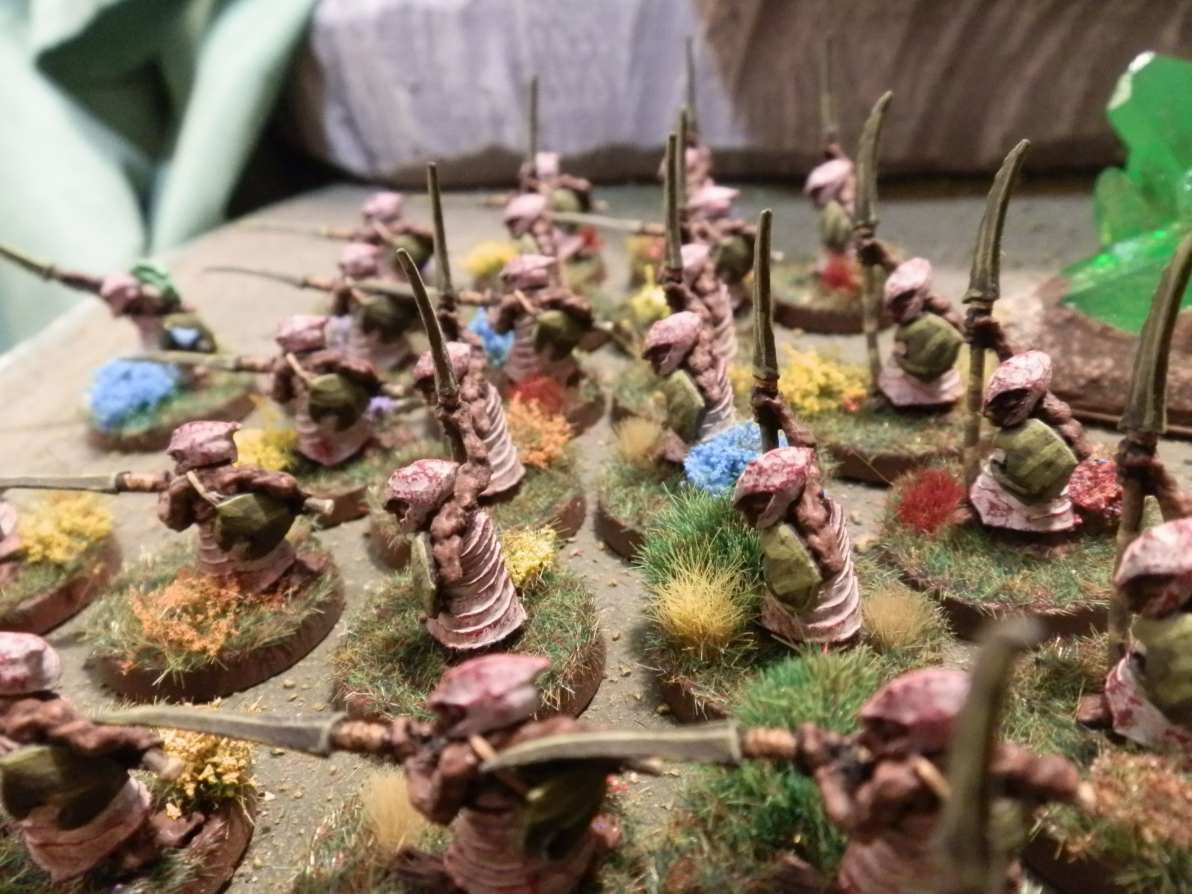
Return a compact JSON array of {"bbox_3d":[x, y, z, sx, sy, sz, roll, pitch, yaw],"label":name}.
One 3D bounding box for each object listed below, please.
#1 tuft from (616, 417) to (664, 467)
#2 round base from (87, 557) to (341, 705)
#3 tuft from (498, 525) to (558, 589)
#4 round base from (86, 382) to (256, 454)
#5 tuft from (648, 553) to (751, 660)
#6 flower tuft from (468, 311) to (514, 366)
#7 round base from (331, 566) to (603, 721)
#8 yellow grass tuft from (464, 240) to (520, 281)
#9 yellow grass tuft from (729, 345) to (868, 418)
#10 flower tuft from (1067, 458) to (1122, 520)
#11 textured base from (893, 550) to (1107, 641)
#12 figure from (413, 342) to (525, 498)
[{"bbox_3d":[0.005,-0.001,0.115,0.006,0.006,0.006,-4,30,3],"label":"tuft"},{"bbox_3d":[-0.039,0.016,0.100,0.025,0.005,0.025,-19,32,-23],"label":"round base"},{"bbox_3d":[-0.007,0.010,0.091,0.006,0.005,0.006,-7,31,0],"label":"tuft"},{"bbox_3d":[-0.064,-0.007,0.145,0.025,0.005,0.025,-18,32,-22],"label":"round base"},{"bbox_3d":[0.009,0.014,0.086,0.009,0.007,0.009,-2,30,6],"label":"tuft"},{"bbox_3d":[-0.014,-0.015,0.133,0.009,0.006,0.009,-7,31,0],"label":"flower tuft"},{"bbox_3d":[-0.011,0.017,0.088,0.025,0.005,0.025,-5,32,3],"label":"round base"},{"bbox_3d":[-0.017,-0.031,0.160,0.009,0.005,0.009,-7,31,0],"label":"yellow grass tuft"},{"bbox_3d":[0.027,-0.009,0.126,0.017,0.007,0.011,2,30,12],"label":"yellow grass tuft"},{"bbox_3d":[0.047,0.004,0.091,0.006,0.005,0.006,-7,31,0],"label":"flower tuft"},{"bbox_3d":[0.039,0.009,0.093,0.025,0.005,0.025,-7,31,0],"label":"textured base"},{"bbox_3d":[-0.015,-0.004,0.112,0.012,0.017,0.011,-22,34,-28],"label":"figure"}]

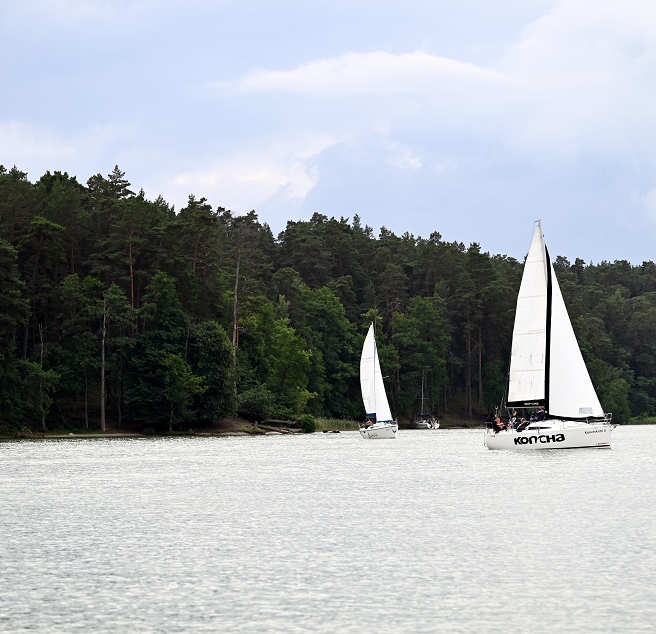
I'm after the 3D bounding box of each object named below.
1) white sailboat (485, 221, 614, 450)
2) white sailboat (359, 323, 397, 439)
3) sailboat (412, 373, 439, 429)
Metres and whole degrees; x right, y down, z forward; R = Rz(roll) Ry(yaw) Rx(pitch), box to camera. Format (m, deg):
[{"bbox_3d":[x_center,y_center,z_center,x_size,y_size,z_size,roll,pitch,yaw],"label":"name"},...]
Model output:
[{"bbox_3d":[13.155,1.118,174.000,9.500,13.400,3.200,-2,2,44],"label":"white sailboat"},{"bbox_3d":[4.697,5.654,262.000,2.700,10.300,7.500,-2,-1,-23],"label":"white sailboat"},{"bbox_3d":[15.257,13.134,465.000,2.500,9.100,7.200,1,-2,-25],"label":"sailboat"}]

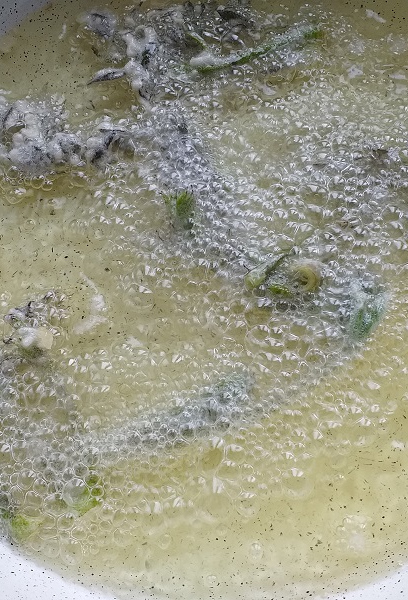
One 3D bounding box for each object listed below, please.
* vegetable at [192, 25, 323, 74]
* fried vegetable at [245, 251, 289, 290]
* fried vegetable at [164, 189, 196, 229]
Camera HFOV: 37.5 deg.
[{"bbox_3d":[0.023,-0.109,0.260,0.058,0.010,0.011,-14,72,-1],"label":"vegetable"},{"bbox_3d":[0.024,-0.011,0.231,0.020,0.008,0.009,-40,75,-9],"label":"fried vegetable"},{"bbox_3d":[-0.010,-0.036,0.241,0.010,0.008,0.018,-16,72,-2],"label":"fried vegetable"}]

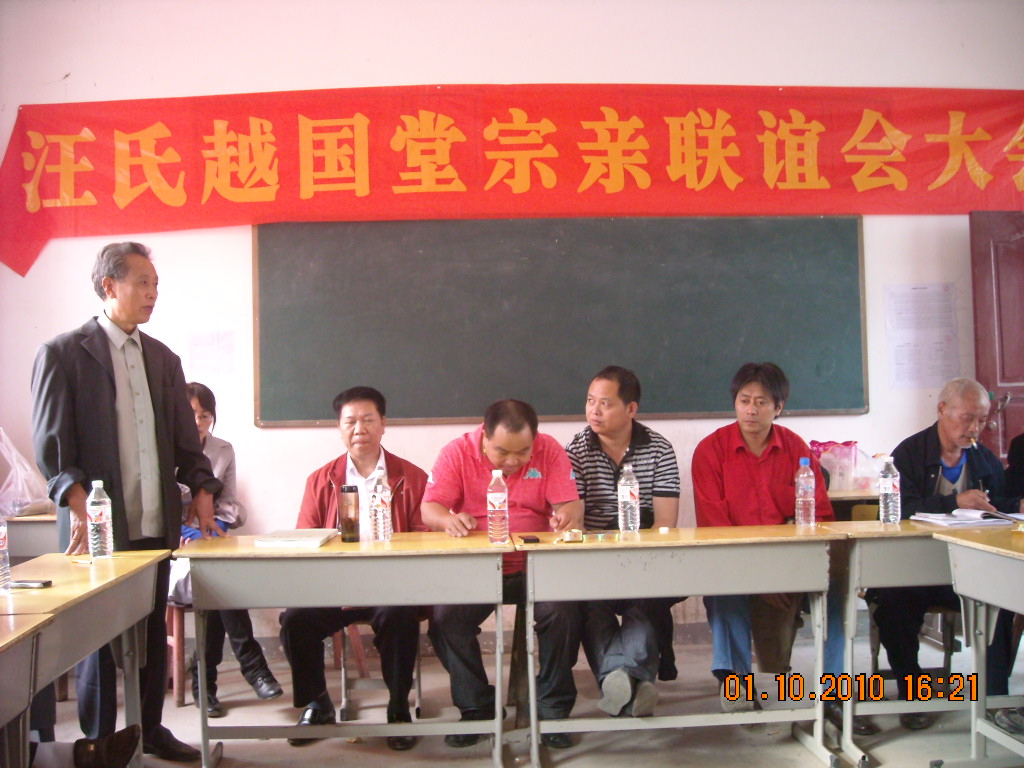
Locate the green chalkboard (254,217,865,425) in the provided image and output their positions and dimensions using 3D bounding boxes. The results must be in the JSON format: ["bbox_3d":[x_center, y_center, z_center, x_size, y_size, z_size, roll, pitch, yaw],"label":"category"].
[{"bbox_3d":[0.236,-0.307,4.970,2.960,0.990,0.040,-1,-1,-2],"label":"green chalkboard"}]

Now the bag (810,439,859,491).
[{"bbox_3d":[1.490,0.378,4.760,0.220,0.225,0.130,-1,-1,-2],"label":"bag"}]

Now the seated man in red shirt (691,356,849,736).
[{"bbox_3d":[0.965,0.577,3.830,0.570,1.330,0.780,-1,-1,-3],"label":"seated man in red shirt"}]

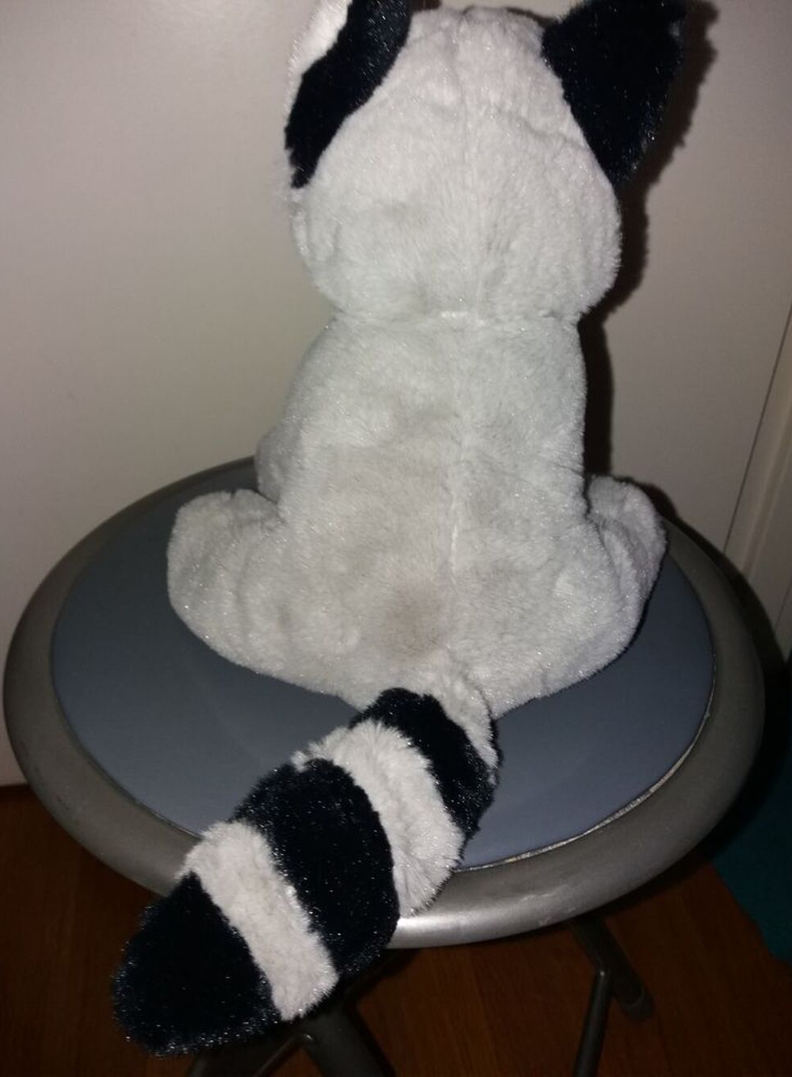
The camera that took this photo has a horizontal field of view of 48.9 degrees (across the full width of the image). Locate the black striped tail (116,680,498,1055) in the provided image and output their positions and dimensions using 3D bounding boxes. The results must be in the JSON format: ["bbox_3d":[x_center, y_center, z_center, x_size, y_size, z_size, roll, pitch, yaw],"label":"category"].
[{"bbox_3d":[-0.021,0.094,0.259,0.058,0.056,0.124,26,44,34],"label":"black striped tail"}]

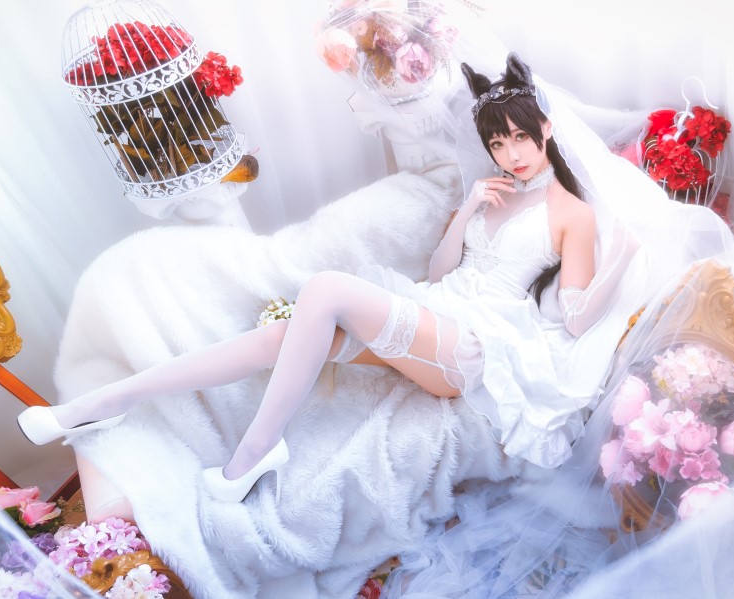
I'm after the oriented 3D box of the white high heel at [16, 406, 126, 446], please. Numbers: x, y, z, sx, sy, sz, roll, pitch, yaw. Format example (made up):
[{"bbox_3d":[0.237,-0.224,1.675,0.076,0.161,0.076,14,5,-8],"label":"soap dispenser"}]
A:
[{"bbox_3d":[-0.610,0.262,1.680,0.155,0.200,0.080,-30,72,21],"label":"white high heel"}]

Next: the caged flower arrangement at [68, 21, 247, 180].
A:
[{"bbox_3d":[-0.525,-0.520,1.965,0.390,0.360,0.320,-17,41,4],"label":"caged flower arrangement"}]

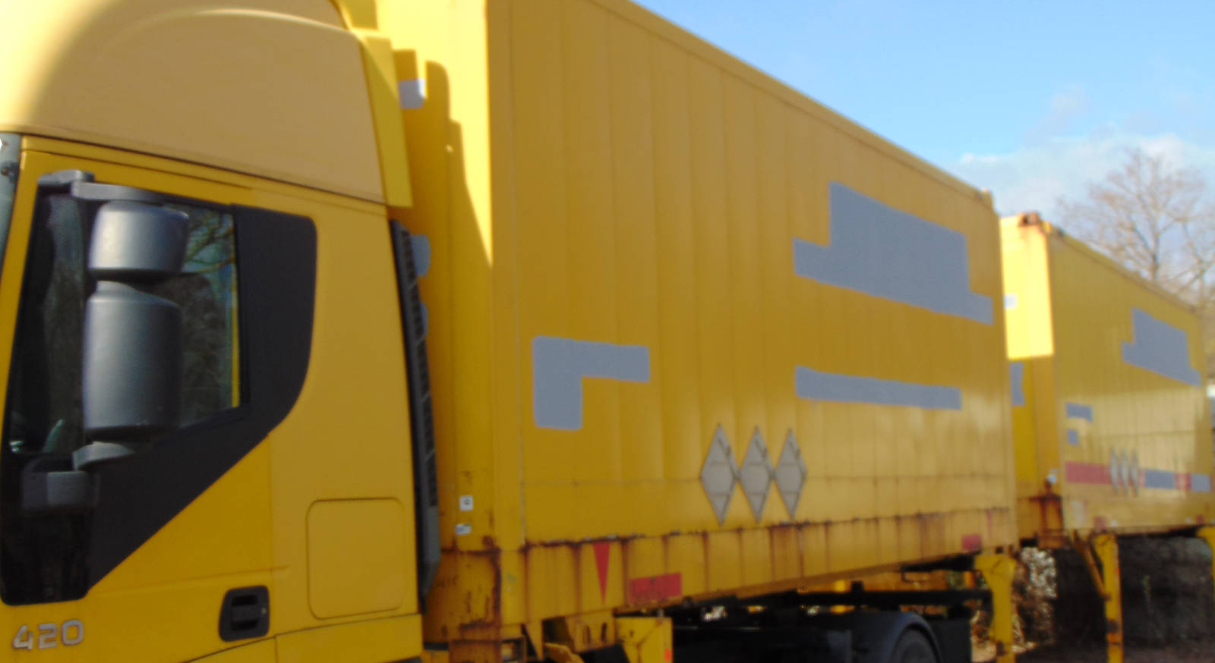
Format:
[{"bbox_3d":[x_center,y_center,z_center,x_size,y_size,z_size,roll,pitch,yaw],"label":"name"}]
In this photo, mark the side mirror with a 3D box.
[{"bbox_3d":[-1.149,0.012,4.273,0.235,0.625,0.155,-4,-6,18],"label":"side mirror"}]

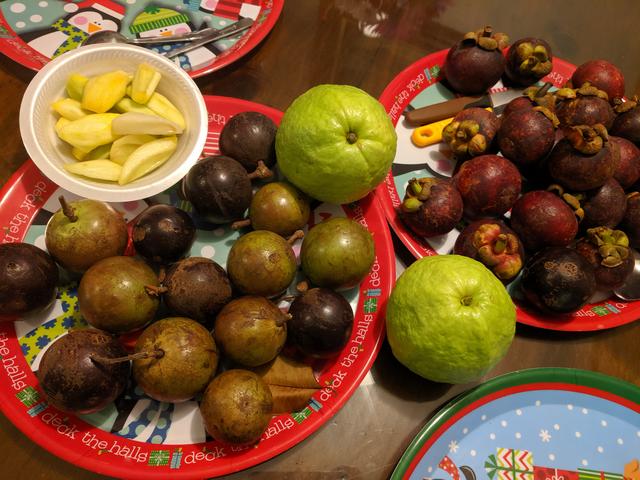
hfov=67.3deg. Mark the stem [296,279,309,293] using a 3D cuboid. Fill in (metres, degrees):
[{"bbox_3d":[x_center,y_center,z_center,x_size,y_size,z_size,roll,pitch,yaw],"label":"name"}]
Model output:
[{"bbox_3d":[-0.014,0.037,0.386,0.008,0.011,0.008,0,81,18],"label":"stem"}]

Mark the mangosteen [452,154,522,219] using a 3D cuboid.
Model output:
[{"bbox_3d":[0.157,-0.050,0.450,0.062,0.058,0.061,3,63,-6],"label":"mangosteen"}]

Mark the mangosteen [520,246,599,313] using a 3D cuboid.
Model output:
[{"bbox_3d":[0.207,0.035,0.415,0.058,0.055,0.058,0,63,-8],"label":"mangosteen"}]

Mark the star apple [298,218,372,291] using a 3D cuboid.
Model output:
[{"bbox_3d":[0.015,0.012,0.406,0.062,0.061,0.062,0,63,-7],"label":"star apple"}]

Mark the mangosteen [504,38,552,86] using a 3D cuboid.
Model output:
[{"bbox_3d":[0.234,-0.201,0.542,0.053,0.053,0.053,-6,86,12],"label":"mangosteen"}]

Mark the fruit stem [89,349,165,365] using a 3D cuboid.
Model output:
[{"bbox_3d":[-0.130,0.080,0.324,0.049,0.006,0.009,-2,90,-4],"label":"fruit stem"}]

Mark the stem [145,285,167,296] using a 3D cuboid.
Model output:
[{"bbox_3d":[-0.118,0.036,0.346,0.018,0.008,0.008,3,68,30],"label":"stem"}]

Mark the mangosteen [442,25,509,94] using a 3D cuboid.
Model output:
[{"bbox_3d":[0.169,-0.192,0.520,0.063,0.067,0.063,0,43,-21],"label":"mangosteen"}]

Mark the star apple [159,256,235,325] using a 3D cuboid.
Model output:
[{"bbox_3d":[-0.097,0.040,0.377,0.053,0.052,0.052,20,84,-17],"label":"star apple"}]

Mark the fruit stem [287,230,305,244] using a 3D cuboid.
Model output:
[{"bbox_3d":[-0.020,-0.002,0.397,0.018,0.006,0.006,-35,90,0],"label":"fruit stem"}]

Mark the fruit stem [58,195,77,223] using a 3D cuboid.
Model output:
[{"bbox_3d":[-0.187,-0.024,0.356,0.006,0.023,0.006,-6,43,0],"label":"fruit stem"}]

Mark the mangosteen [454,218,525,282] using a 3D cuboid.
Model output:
[{"bbox_3d":[0.147,0.009,0.419,0.061,0.057,0.061,3,63,-6],"label":"mangosteen"}]

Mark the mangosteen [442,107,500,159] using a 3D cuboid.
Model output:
[{"bbox_3d":[0.151,-0.107,0.484,0.052,0.054,0.054,-21,107,-51],"label":"mangosteen"}]

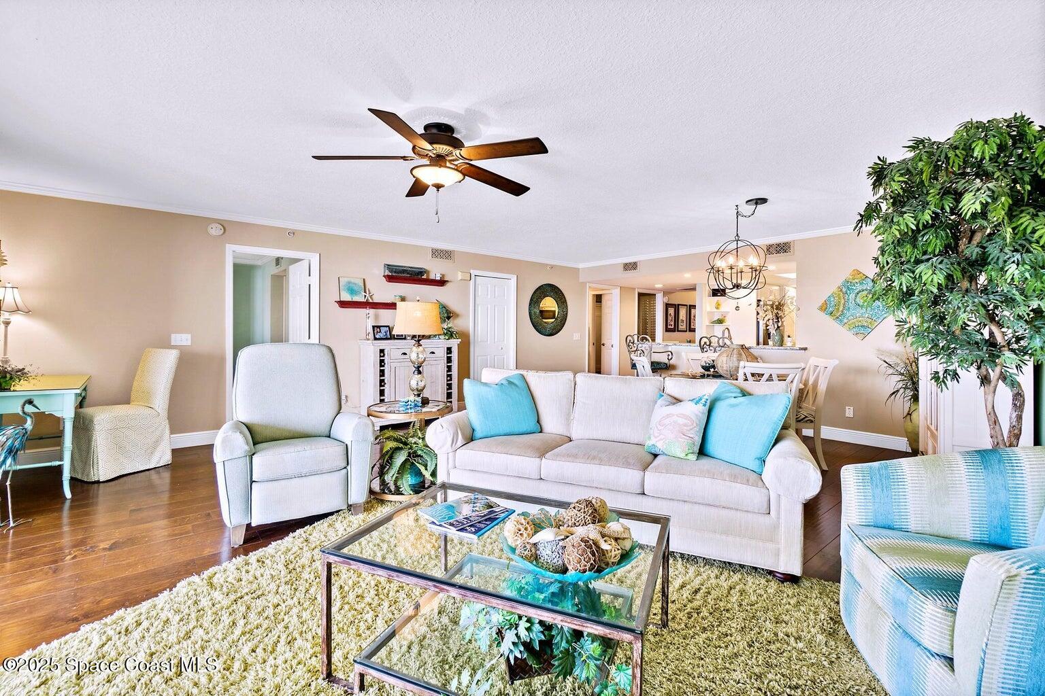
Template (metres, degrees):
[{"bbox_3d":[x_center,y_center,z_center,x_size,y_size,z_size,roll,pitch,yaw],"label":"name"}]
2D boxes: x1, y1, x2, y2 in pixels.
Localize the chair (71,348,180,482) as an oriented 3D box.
[{"bbox_3d":[-3.347,0.524,3.710,0.490,0.990,0.580,2,2,29],"label":"chair"}]

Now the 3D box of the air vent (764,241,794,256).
[{"bbox_3d":[3.129,-1.209,5.321,0.025,0.185,0.340,-2,3,-39],"label":"air vent"}]

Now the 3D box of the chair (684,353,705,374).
[{"bbox_3d":[1.963,0.551,4.621,0.470,0.966,0.560,1,2,18],"label":"chair"}]

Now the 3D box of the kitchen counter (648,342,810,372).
[{"bbox_3d":[2.639,0.468,5.849,0.420,1.060,2.130,-2,3,-39],"label":"kitchen counter"}]

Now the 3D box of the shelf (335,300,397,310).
[{"bbox_3d":[-1.889,-0.539,5.560,0.910,0.095,0.120,-2,3,-39],"label":"shelf"}]

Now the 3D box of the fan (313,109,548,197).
[{"bbox_3d":[-0.489,-1.116,2.538,1.330,0.390,1.330,1,2,0],"label":"fan"}]

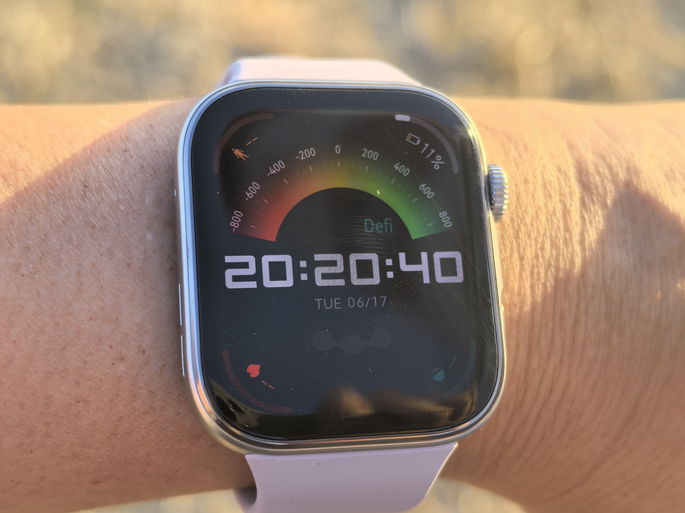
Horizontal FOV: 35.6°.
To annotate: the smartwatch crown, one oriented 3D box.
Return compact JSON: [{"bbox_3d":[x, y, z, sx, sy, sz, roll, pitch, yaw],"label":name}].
[{"bbox_3d":[0.019,-0.008,0.137,0.003,0.007,0.007,-1,77,-14],"label":"smartwatch crown"}]

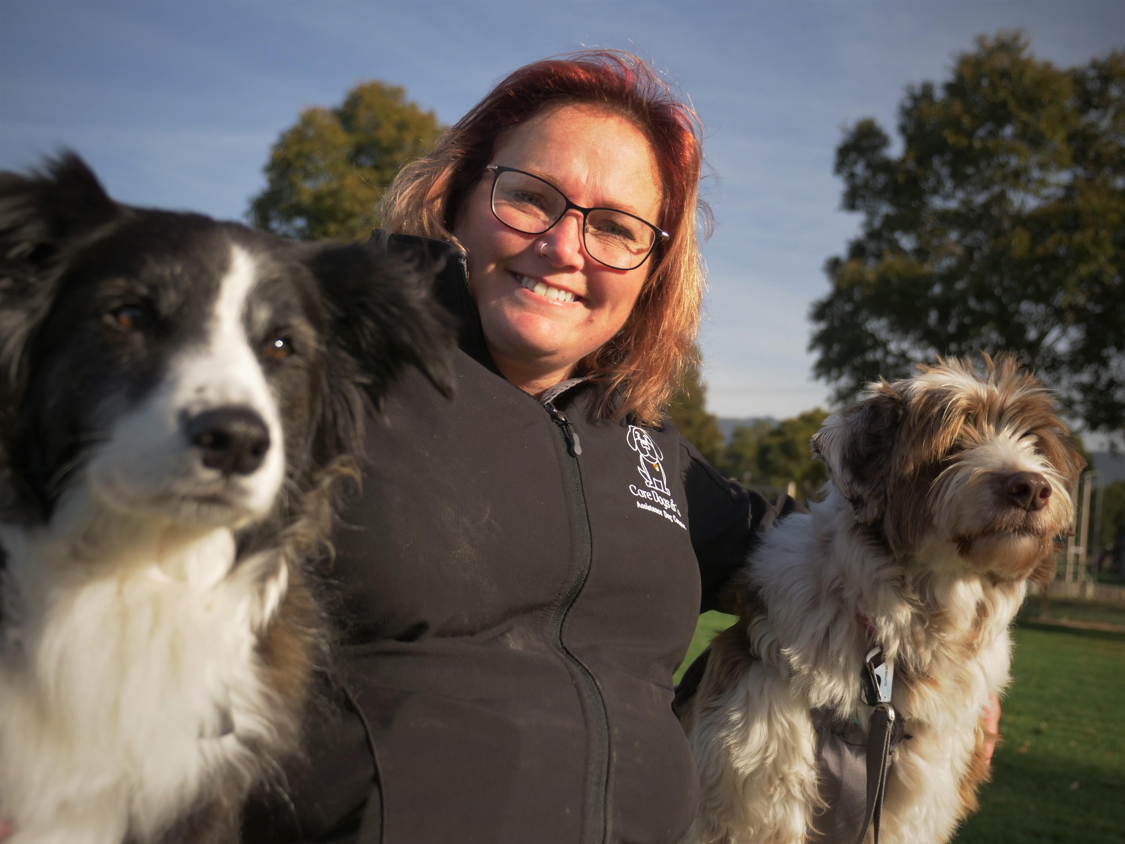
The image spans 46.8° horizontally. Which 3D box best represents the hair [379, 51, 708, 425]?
[{"bbox_3d":[-0.004,-0.147,0.970,0.250,0.260,0.220,18,5,-12],"label":"hair"}]

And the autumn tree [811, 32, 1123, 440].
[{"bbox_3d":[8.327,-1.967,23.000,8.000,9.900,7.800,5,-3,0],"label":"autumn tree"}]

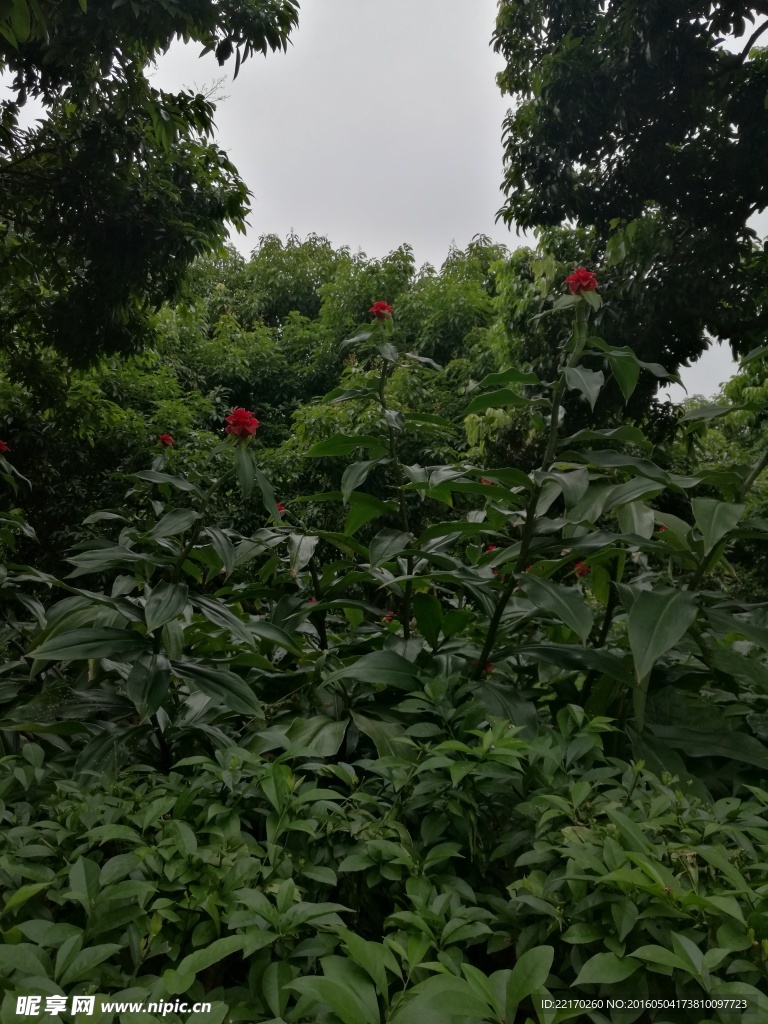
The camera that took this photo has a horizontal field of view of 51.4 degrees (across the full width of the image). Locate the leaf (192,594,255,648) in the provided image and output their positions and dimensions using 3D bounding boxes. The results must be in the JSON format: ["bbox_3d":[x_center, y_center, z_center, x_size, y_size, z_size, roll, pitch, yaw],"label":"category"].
[{"bbox_3d":[-0.453,0.305,2.250,0.235,0.045,0.100,38,36,24],"label":"leaf"}]

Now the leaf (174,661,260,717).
[{"bbox_3d":[-0.467,0.486,2.220,0.290,0.055,0.115,27,38,19],"label":"leaf"}]

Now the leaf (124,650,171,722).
[{"bbox_3d":[-0.647,0.478,2.200,0.125,0.240,0.060,9,-34,7],"label":"leaf"}]

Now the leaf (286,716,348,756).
[{"bbox_3d":[-0.186,0.628,2.250,0.130,0.060,0.200,19,37,41],"label":"leaf"}]

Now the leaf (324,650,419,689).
[{"bbox_3d":[-0.036,0.431,2.200,0.275,0.060,0.125,-6,35,-16],"label":"leaf"}]

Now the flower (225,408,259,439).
[{"bbox_3d":[-0.418,-0.259,2.350,0.100,0.092,0.100,6,0,0],"label":"flower"}]

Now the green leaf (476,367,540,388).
[{"bbox_3d":[0.358,-0.387,2.300,0.195,0.040,0.085,-3,-5,-17],"label":"green leaf"}]

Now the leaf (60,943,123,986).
[{"bbox_3d":[-0.421,0.650,1.150,0.102,0.015,0.038,-32,39,-23],"label":"leaf"}]

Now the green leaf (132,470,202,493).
[{"bbox_3d":[-0.641,-0.090,2.350,0.205,0.035,0.075,9,30,-11],"label":"green leaf"}]

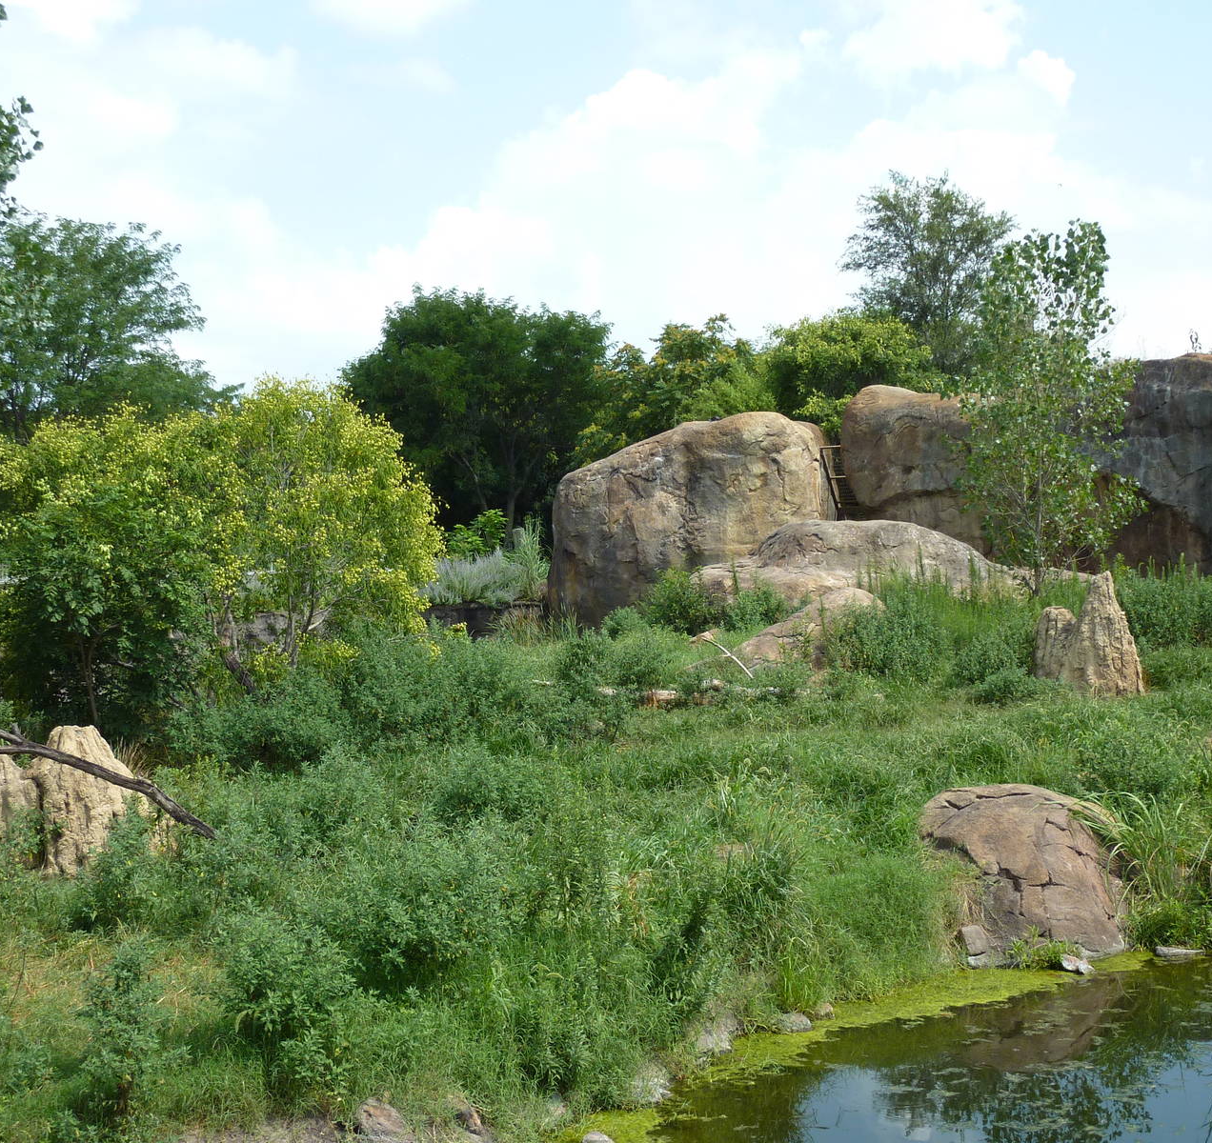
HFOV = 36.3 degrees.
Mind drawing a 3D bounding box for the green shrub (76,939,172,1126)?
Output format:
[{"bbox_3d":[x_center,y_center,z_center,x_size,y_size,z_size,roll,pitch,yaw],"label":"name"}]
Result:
[{"bbox_3d":[-2.810,2.691,10.800,0.550,1.070,0.570,0,1,0],"label":"green shrub"}]

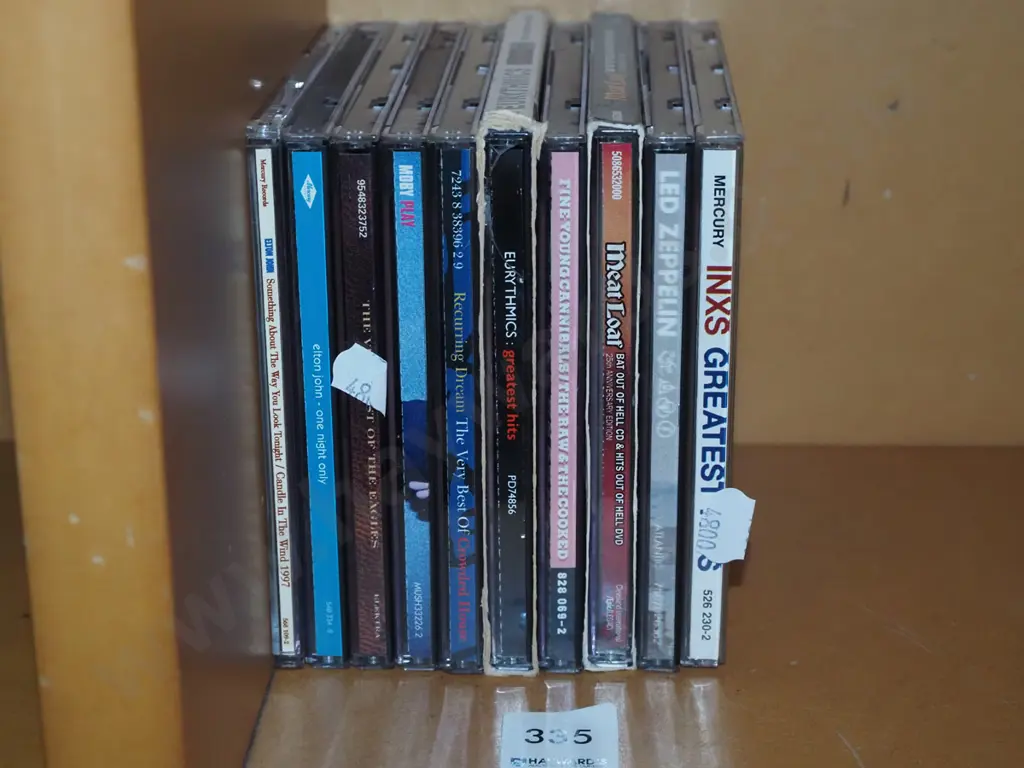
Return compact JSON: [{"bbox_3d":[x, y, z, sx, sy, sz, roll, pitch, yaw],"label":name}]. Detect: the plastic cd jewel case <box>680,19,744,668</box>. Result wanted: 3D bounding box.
[{"bbox_3d":[0.048,-0.018,0.496,0.010,0.124,0.142,1,20,3],"label":"plastic cd jewel case"}]

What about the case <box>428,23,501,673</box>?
[{"bbox_3d":[-0.009,-0.017,0.494,0.010,0.125,0.142,0,20,2],"label":"case"}]

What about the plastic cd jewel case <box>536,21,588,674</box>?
[{"bbox_3d":[0.014,-0.017,0.493,0.010,0.125,0.142,1,20,2],"label":"plastic cd jewel case"}]

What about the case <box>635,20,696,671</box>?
[{"bbox_3d":[0.037,-0.017,0.494,0.010,0.125,0.142,1,20,3],"label":"case"}]

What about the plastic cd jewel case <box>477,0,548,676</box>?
[{"bbox_3d":[0.002,-0.018,0.493,0.013,0.127,0.143,0,21,2],"label":"plastic cd jewel case"}]

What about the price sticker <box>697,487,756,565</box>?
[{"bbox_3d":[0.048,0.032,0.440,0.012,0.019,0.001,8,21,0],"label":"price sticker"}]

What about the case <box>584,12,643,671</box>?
[{"bbox_3d":[0.025,-0.018,0.495,0.012,0.127,0.143,0,20,3],"label":"case"}]

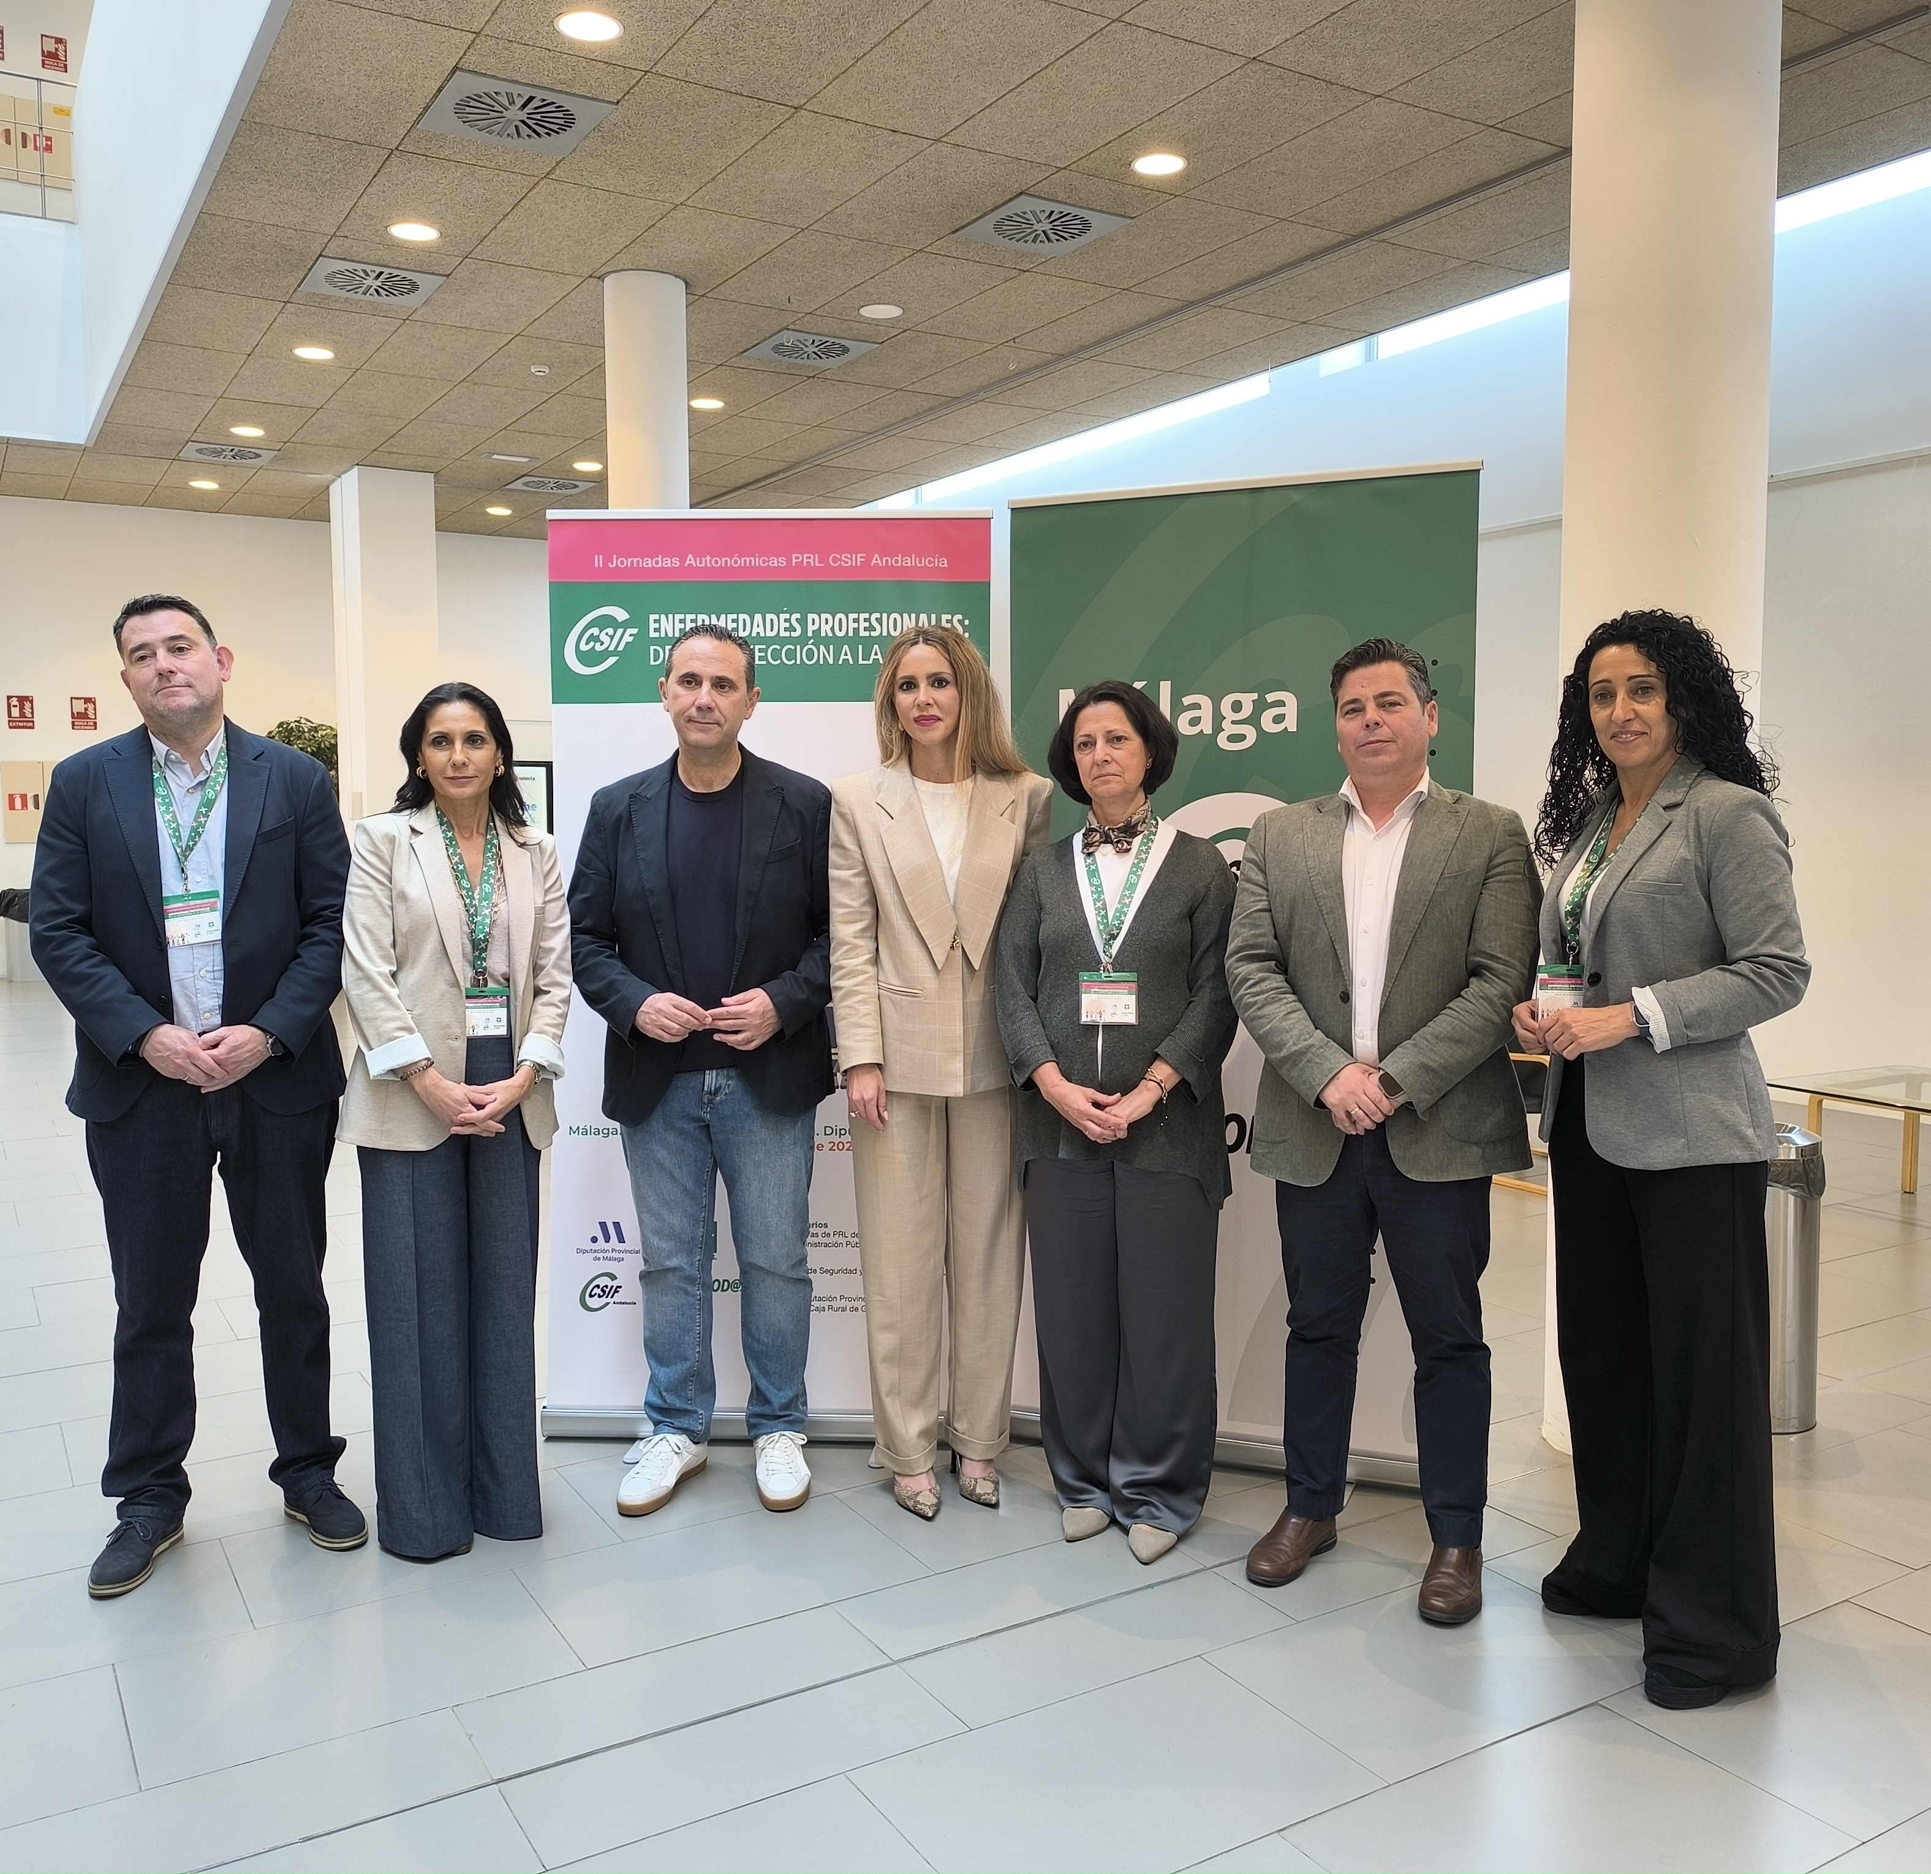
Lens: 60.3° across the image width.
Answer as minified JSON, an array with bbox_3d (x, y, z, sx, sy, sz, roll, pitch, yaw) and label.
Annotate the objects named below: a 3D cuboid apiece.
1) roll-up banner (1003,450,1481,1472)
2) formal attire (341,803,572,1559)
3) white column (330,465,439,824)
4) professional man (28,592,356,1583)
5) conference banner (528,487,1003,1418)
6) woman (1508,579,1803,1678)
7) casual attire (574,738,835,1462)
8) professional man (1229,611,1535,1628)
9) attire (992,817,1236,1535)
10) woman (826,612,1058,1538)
[{"bbox_3d":[0.582,0.095,3.563,1.002,2.106,0.240,1,4,17],"label":"roll-up banner"},{"bbox_3d":[-0.987,0.342,3.216,0.450,1.657,0.310,-2,4,-25],"label":"formal attire"},{"bbox_3d":[-4.673,-1.611,13.481,0.572,4.115,0.837,-2,5,-32],"label":"white column"},{"bbox_3d":[-1.406,0.276,3.088,0.580,1.804,0.380,-1,4,-19],"label":"professional man"},{"bbox_3d":[-0.435,0.102,3.701,0.996,2.070,0.240,0,4,2],"label":"conference banner"},{"bbox_3d":[1.158,0.340,2.759,0.380,1.741,0.470,-3,5,-36],"label":"woman"},{"bbox_3d":[-0.551,0.350,3.514,0.540,1.481,0.310,0,4,-4],"label":"casual attire"},{"bbox_3d":[0.776,0.325,3.035,0.560,1.729,0.380,2,4,22],"label":"professional man"},{"bbox_3d":[0.305,0.459,3.265,0.475,1.387,0.320,1,4,8],"label":"attire"},{"bbox_3d":[-0.050,0.262,3.425,0.470,1.790,0.320,0,4,-8],"label":"woman"}]

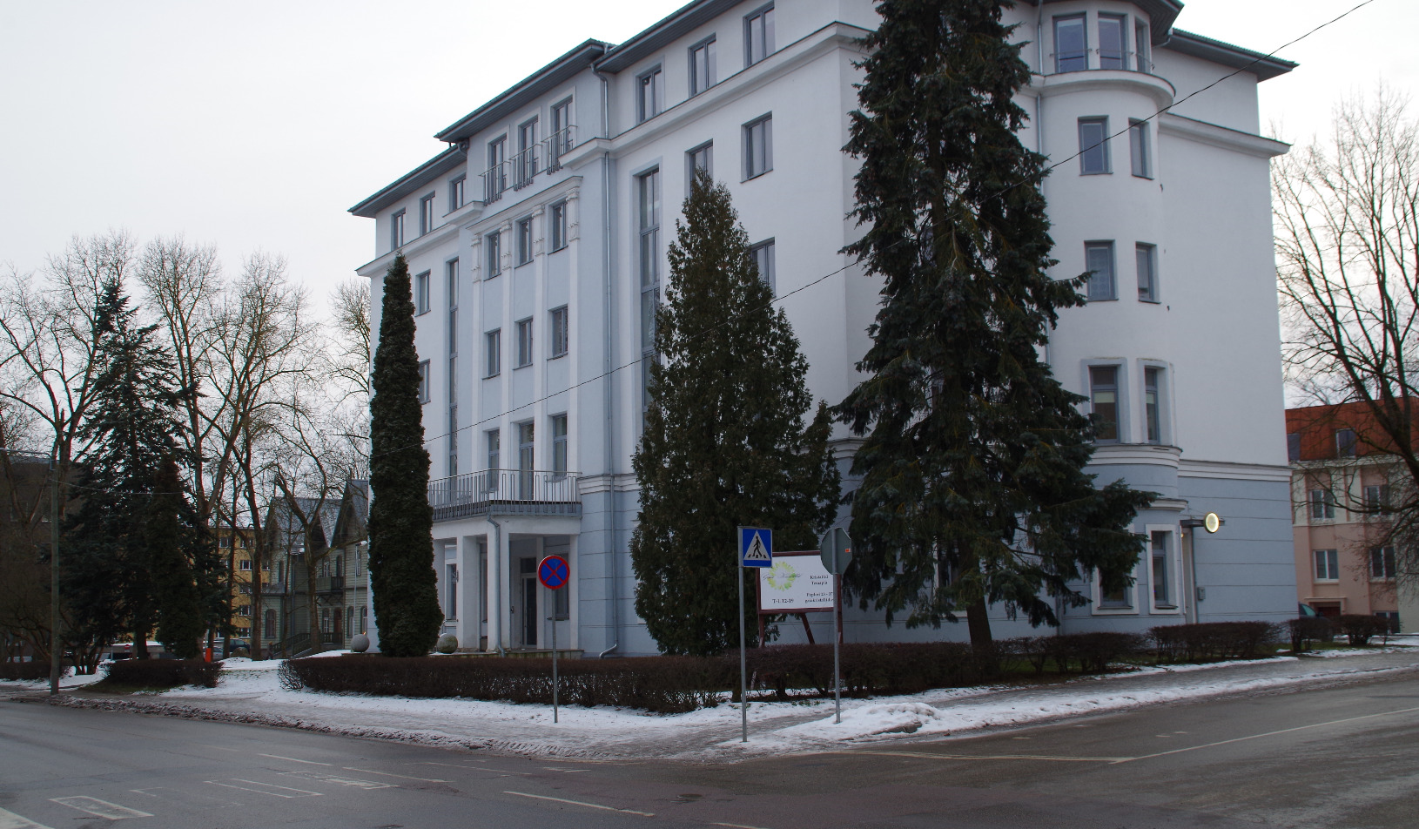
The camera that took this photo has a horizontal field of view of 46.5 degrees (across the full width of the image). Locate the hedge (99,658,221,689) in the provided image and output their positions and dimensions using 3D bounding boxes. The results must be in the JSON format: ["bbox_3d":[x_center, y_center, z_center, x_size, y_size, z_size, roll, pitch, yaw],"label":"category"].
[{"bbox_3d":[-20.528,9.618,61.500,1.300,0.950,13.000,4,-9,-33],"label":"hedge"}]

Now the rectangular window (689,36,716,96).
[{"bbox_3d":[-0.105,-9.568,45.641,0.200,1.420,1.375,4,-9,-33],"label":"rectangular window"}]

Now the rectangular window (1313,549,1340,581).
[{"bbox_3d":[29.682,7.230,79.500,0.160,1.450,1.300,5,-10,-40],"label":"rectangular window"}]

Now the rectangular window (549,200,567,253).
[{"bbox_3d":[-4.572,-5.762,50.823,0.200,1.499,1.226,4,-9,-33],"label":"rectangular window"}]

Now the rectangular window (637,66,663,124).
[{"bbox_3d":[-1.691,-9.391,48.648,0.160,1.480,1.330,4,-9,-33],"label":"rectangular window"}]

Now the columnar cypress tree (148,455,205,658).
[{"bbox_3d":[-19.632,5.523,60.838,2.098,8.117,2.098,-1,-7,0],"label":"columnar cypress tree"}]

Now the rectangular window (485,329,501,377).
[{"bbox_3d":[-7.054,-1.990,54.268,0.200,1.514,1.249,4,-9,-33],"label":"rectangular window"}]

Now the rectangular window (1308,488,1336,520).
[{"bbox_3d":[29.668,4.336,80.000,0.200,1.480,1.275,6,-11,-42],"label":"rectangular window"}]

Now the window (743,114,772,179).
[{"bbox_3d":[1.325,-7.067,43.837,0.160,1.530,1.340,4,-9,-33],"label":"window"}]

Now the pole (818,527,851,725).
[{"bbox_3d":[2.135,3.599,28.212,0.090,3.336,0.770,4,-9,-33],"label":"pole"}]

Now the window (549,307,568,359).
[{"bbox_3d":[-4.630,-2.556,51.535,0.170,1.481,1.235,4,-9,-33],"label":"window"}]

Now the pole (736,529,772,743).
[{"bbox_3d":[0.690,3.230,24.436,0.600,3.152,0.120,5,-9,-37],"label":"pole"}]

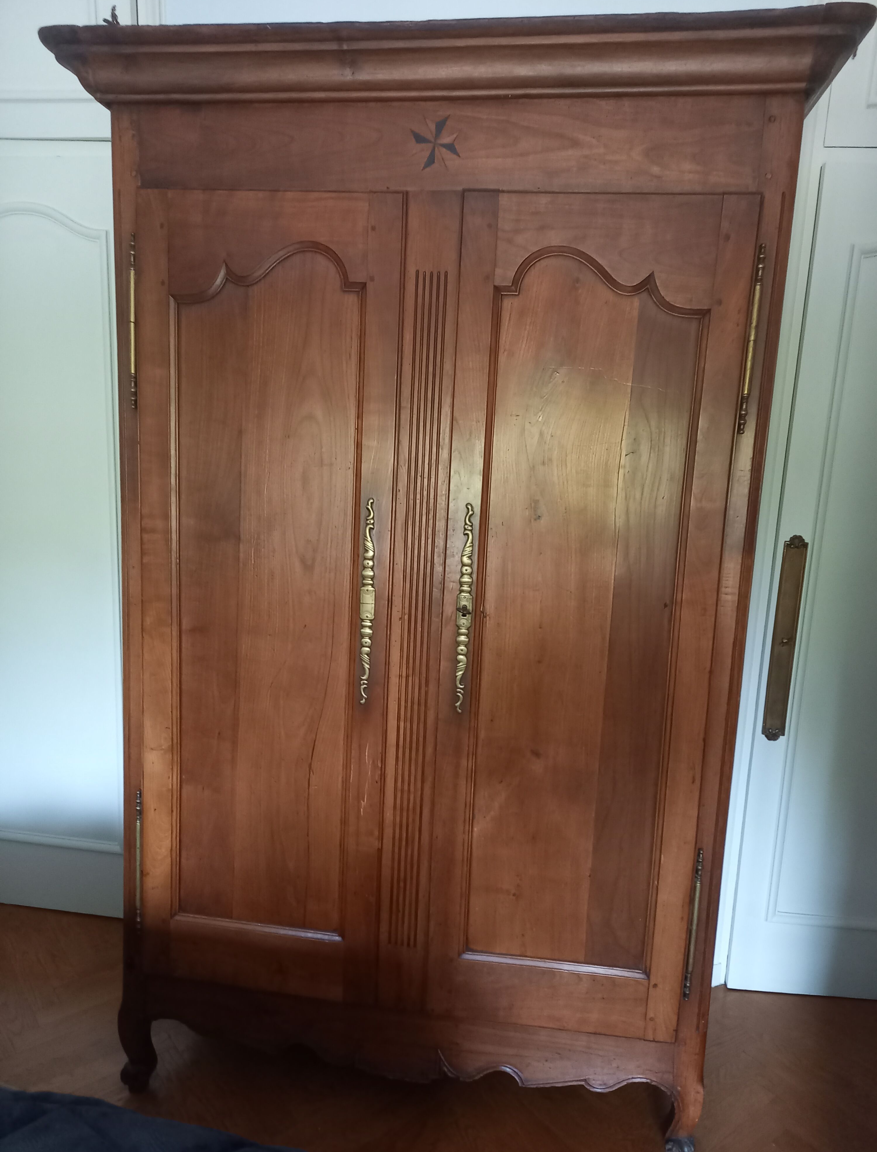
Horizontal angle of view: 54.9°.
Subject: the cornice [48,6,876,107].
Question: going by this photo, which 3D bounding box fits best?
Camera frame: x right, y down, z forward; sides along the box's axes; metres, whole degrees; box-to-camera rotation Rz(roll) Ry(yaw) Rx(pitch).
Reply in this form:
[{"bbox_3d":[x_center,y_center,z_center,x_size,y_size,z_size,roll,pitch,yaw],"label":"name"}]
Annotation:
[{"bbox_3d":[0.027,-0.894,1.661,1.351,0.099,0.612,4,9,7],"label":"cornice"}]

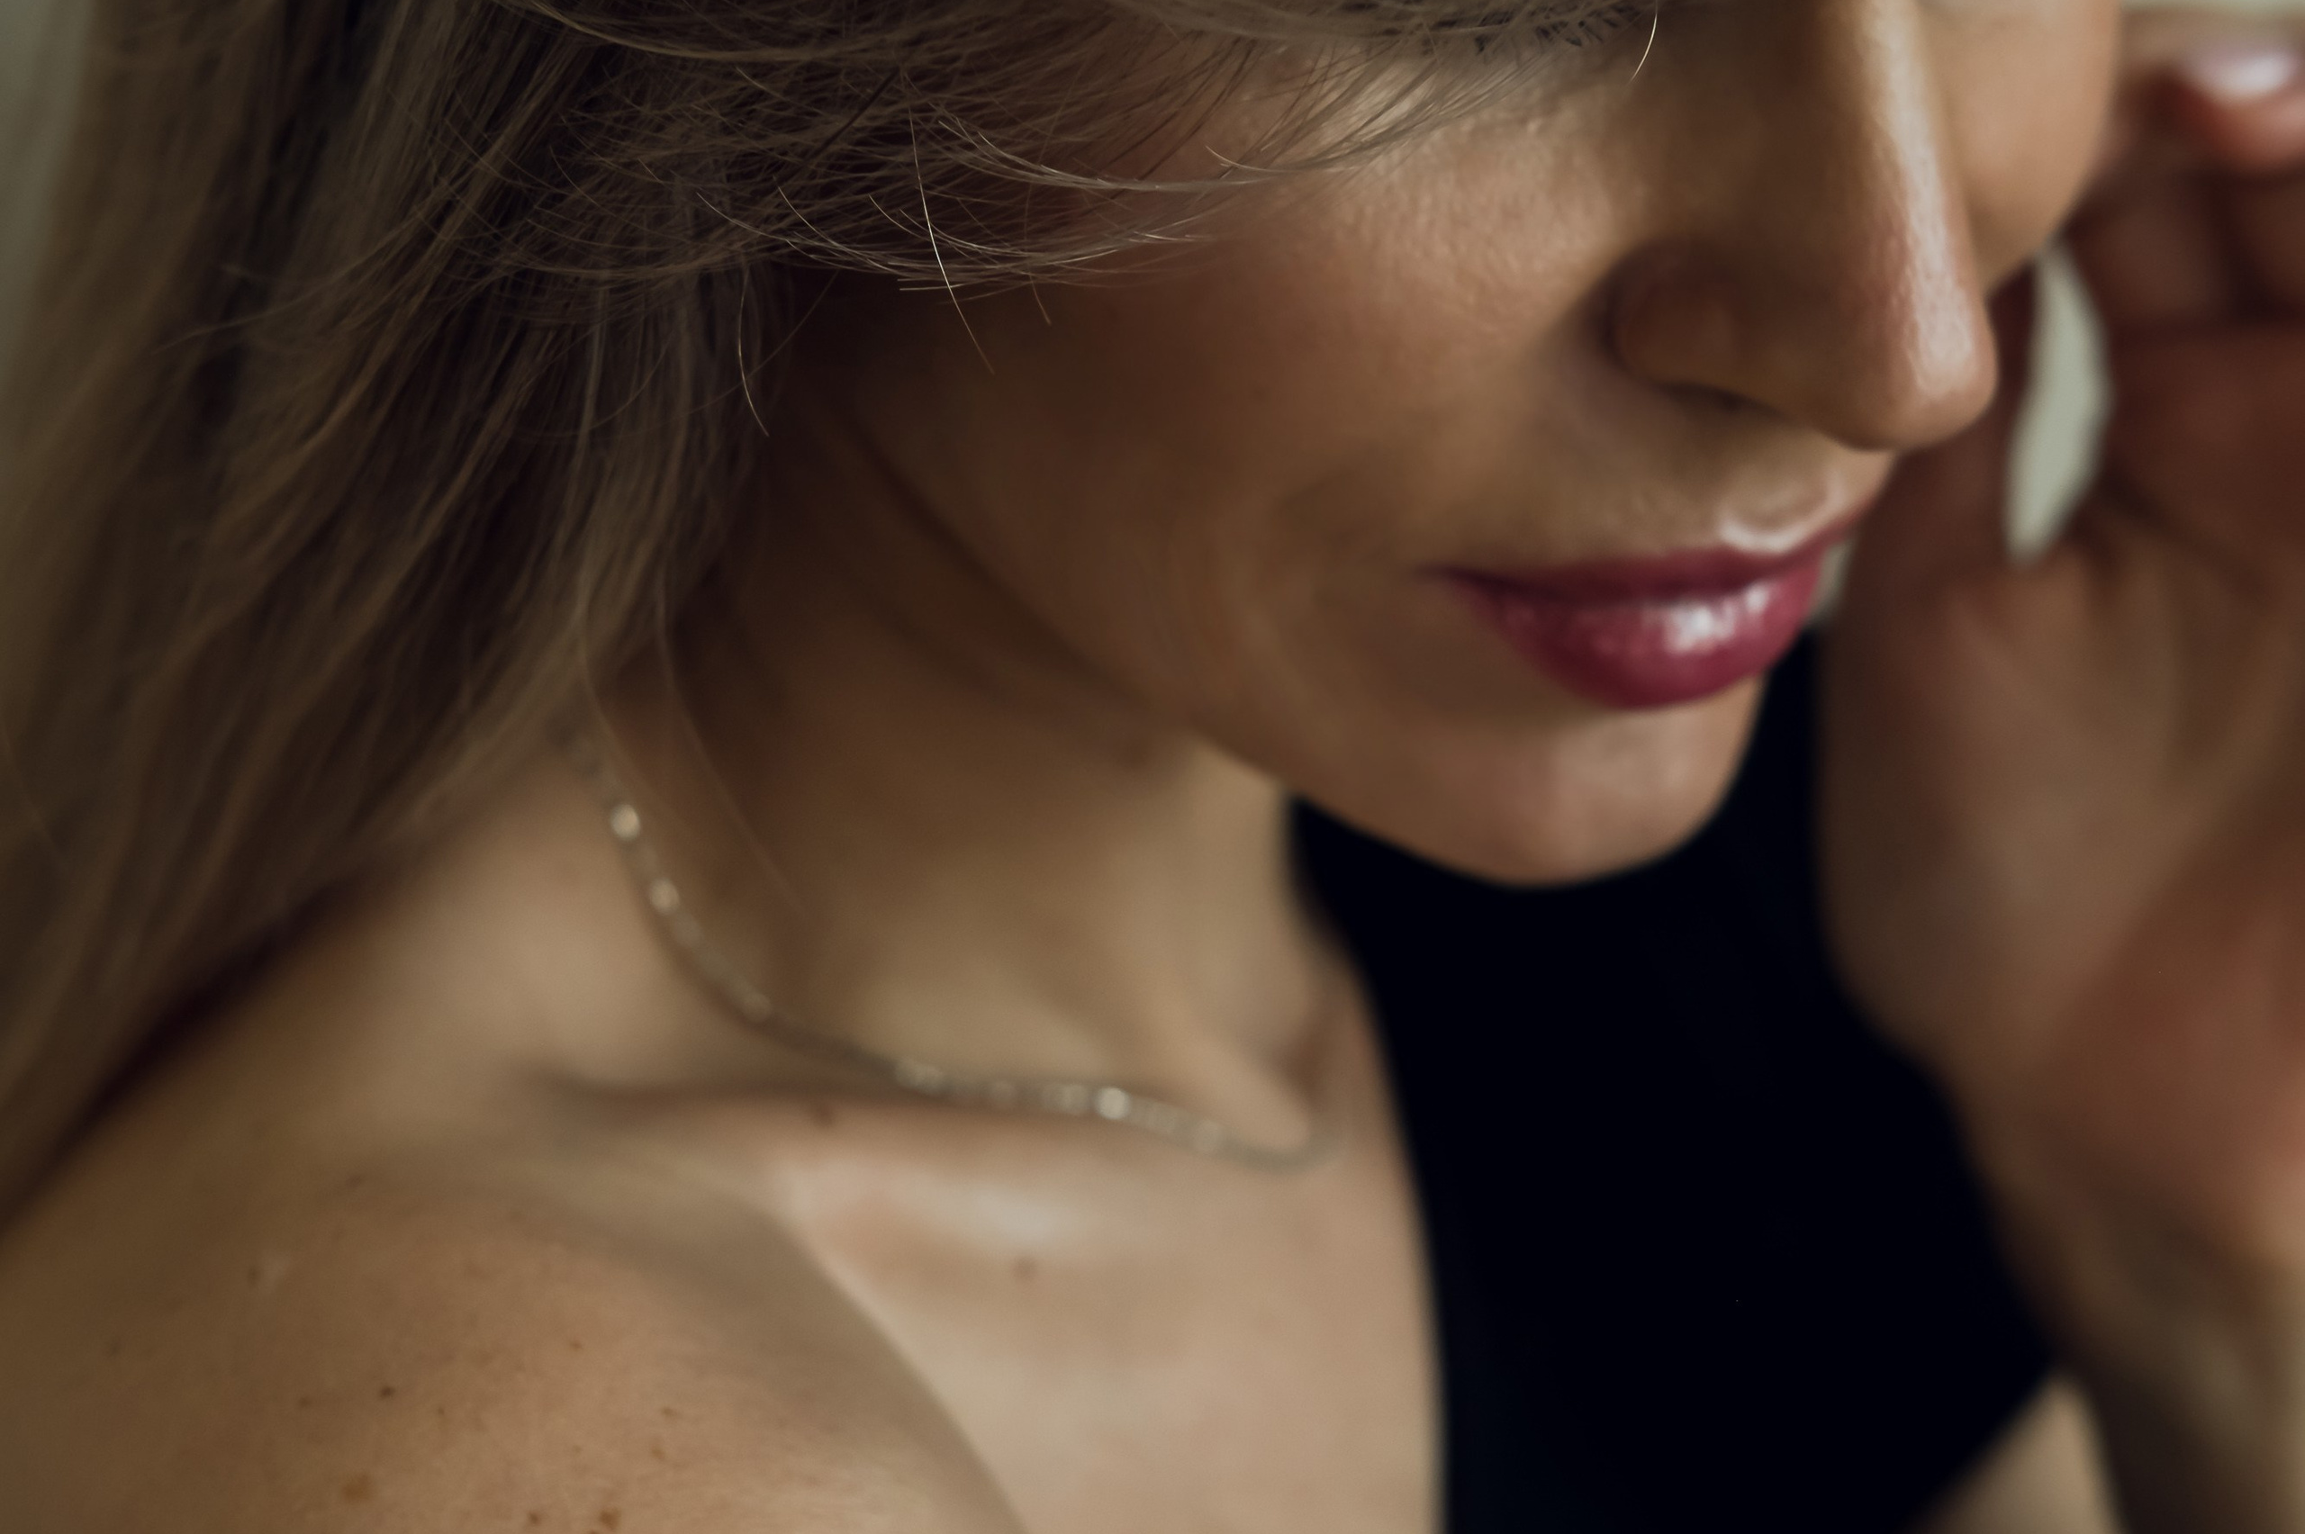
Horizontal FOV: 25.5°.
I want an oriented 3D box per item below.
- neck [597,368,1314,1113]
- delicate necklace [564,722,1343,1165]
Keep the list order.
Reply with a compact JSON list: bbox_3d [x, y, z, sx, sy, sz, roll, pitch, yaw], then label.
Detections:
[{"bbox_3d":[-0.026,-0.004,0.642,0.110,0.105,0.105,7,30,-4],"label":"neck"},{"bbox_3d":[-0.027,0.011,0.660,0.116,0.060,0.112,16,29,32],"label":"delicate necklace"}]

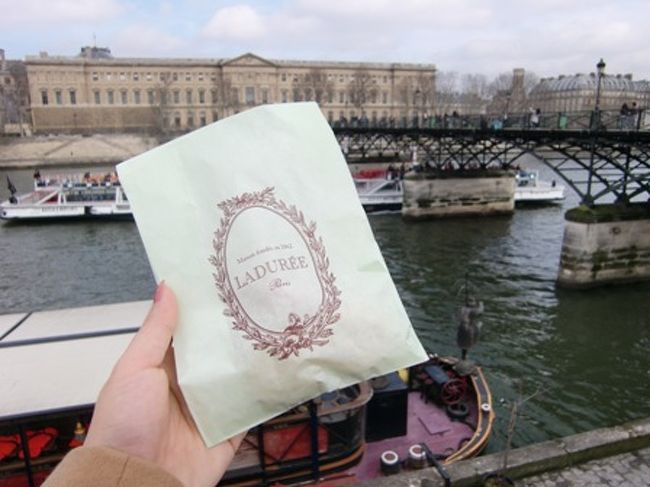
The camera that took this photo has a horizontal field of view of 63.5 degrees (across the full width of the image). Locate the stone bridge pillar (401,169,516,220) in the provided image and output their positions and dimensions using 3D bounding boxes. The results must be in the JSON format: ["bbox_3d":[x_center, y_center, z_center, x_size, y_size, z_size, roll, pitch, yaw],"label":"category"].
[{"bbox_3d":[13.498,-4.904,52.189,12.300,4.151,2.973,-4,13,-14],"label":"stone bridge pillar"}]

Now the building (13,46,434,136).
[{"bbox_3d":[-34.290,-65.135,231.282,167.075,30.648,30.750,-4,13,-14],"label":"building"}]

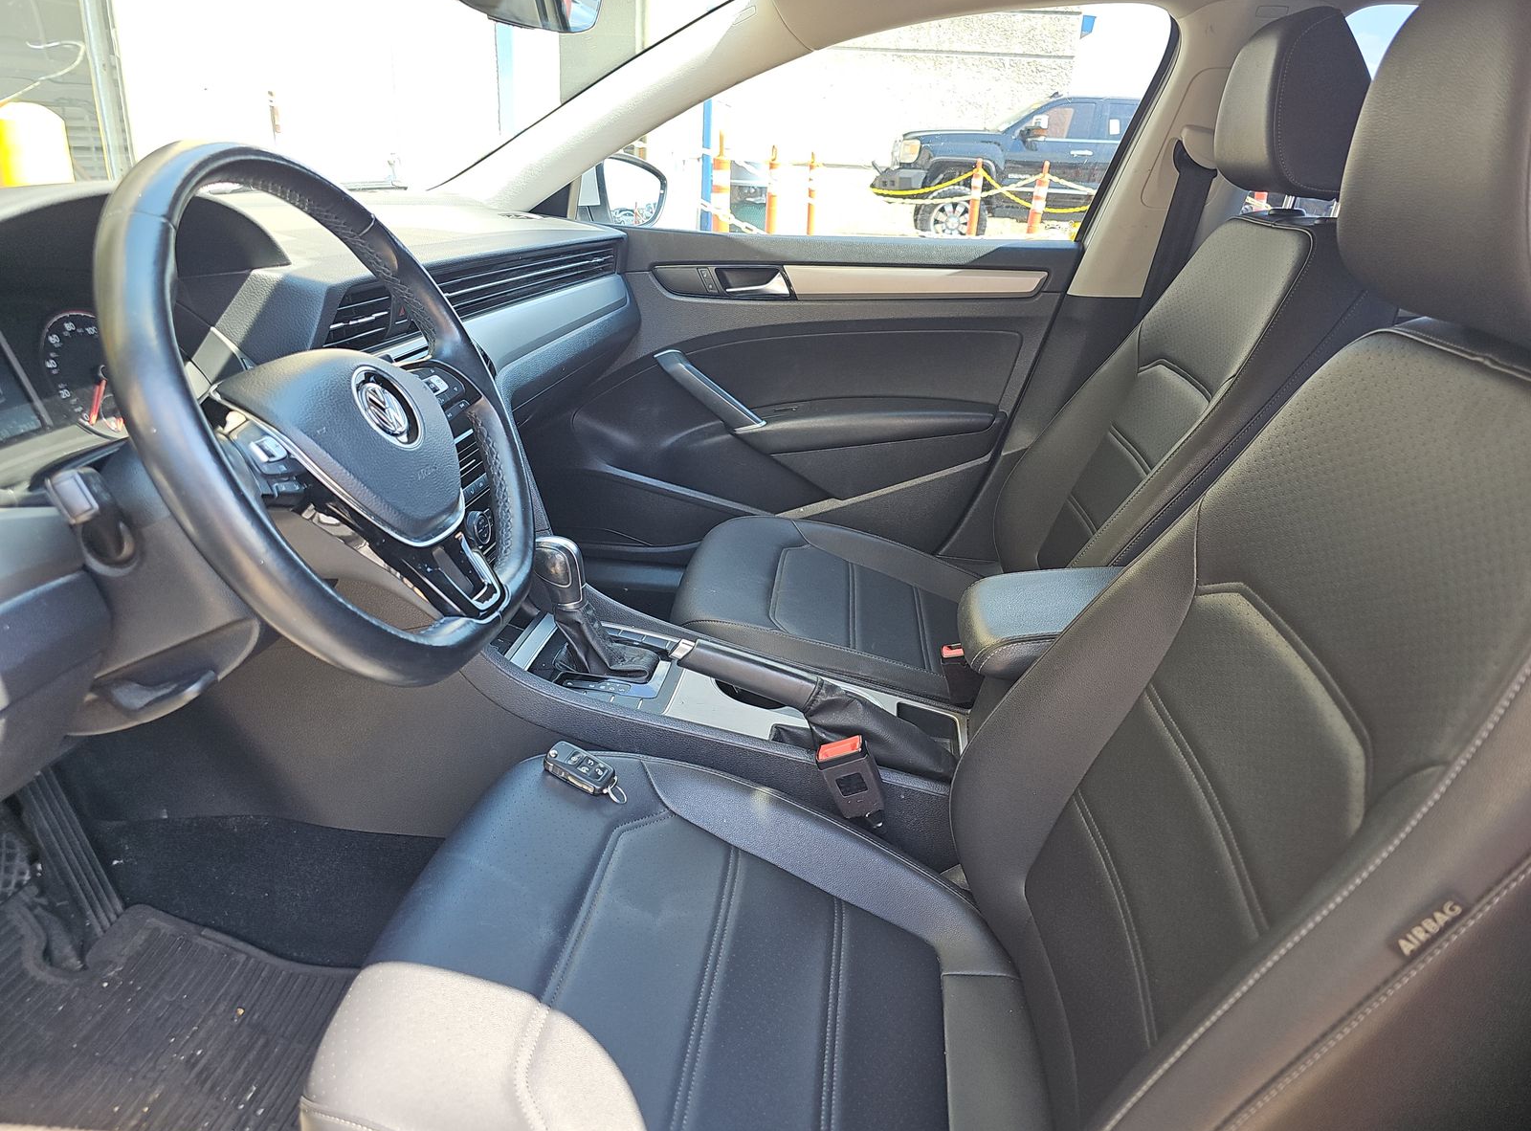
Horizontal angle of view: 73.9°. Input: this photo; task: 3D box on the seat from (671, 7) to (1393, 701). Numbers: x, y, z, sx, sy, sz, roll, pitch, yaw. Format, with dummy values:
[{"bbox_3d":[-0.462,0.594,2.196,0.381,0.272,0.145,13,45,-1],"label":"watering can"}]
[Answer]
[{"bbox_3d":[0.296,-0.170,1.392,0.840,1.060,0.540,4,21,4],"label":"seat"}]

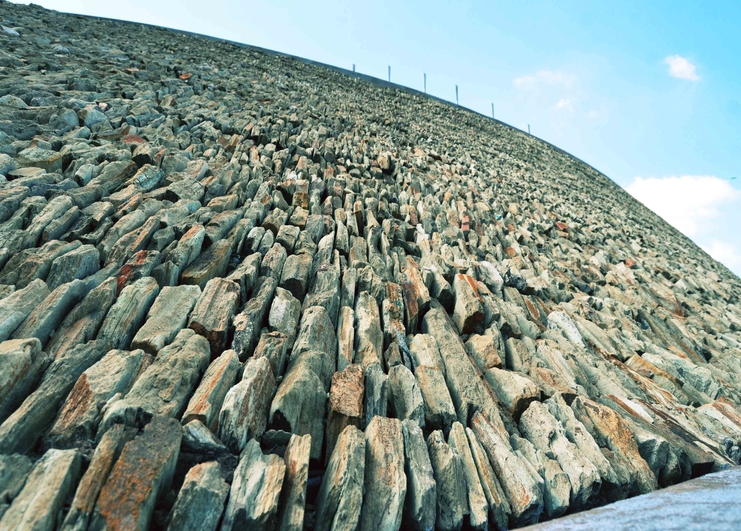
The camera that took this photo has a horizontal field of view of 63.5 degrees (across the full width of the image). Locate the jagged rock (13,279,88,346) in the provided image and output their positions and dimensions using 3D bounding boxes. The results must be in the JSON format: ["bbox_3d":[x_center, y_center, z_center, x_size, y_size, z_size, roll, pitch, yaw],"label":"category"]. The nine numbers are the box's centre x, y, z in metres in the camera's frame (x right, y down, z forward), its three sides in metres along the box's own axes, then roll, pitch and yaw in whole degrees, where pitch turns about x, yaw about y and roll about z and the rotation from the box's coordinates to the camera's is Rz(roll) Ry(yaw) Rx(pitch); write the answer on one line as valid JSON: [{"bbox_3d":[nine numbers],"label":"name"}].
[{"bbox_3d":[-1.503,0.213,2.834,0.150,0.135,0.440,13,15,-14],"label":"jagged rock"}]

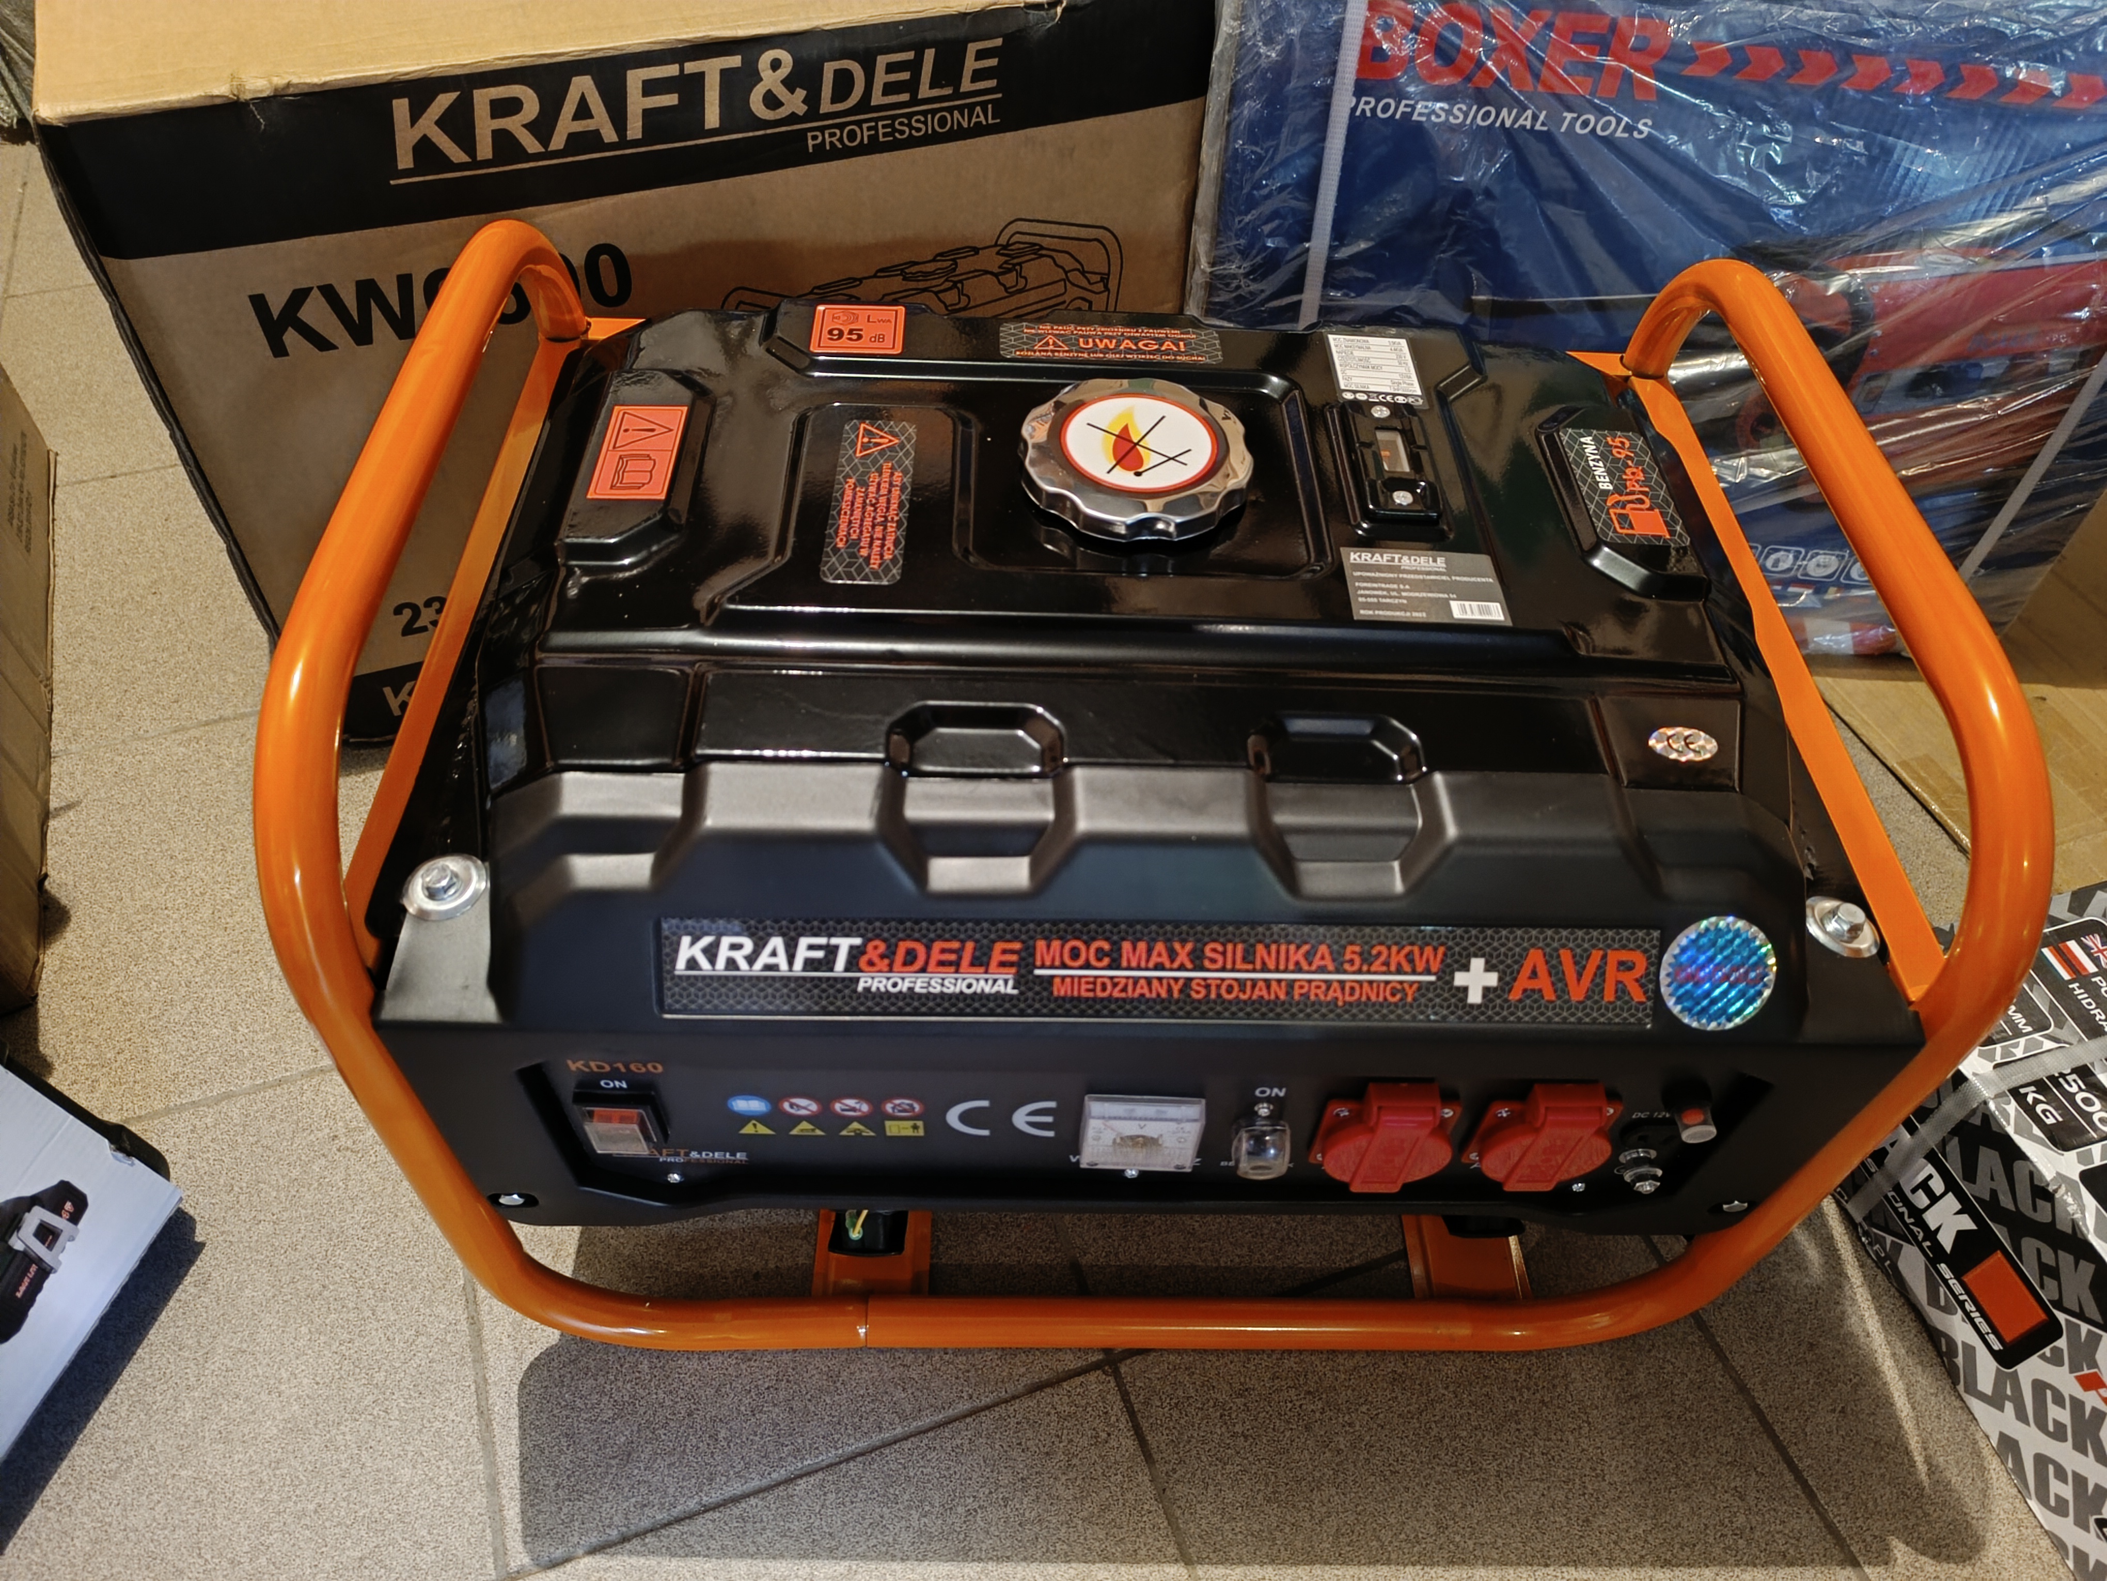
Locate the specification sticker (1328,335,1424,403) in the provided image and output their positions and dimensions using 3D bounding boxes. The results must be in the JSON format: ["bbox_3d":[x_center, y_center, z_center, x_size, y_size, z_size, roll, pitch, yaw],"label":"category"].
[{"bbox_3d":[0.147,-0.192,0.667,0.038,0.001,0.052,1,50,-3],"label":"specification sticker"}]

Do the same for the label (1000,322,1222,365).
[{"bbox_3d":[0.027,-0.204,0.669,0.101,0.001,0.027,1,50,-3],"label":"label"}]

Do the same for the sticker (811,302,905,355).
[{"bbox_3d":[-0.088,-0.210,0.665,0.040,0.001,0.039,1,50,-3],"label":"sticker"}]

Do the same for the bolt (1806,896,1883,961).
[{"bbox_3d":[0.285,0.046,0.523,0.026,0.011,0.026,1,50,-3],"label":"bolt"}]

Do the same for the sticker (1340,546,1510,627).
[{"bbox_3d":[0.146,-0.080,0.573,0.061,0.001,0.041,1,50,-3],"label":"sticker"}]

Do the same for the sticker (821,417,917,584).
[{"bbox_3d":[-0.073,-0.118,0.589,0.030,0.001,0.101,1,50,-3],"label":"sticker"}]

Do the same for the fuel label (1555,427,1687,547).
[{"bbox_3d":[0.241,-0.130,0.621,0.038,0.001,0.076,1,50,-3],"label":"fuel label"}]

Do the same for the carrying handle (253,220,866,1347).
[{"bbox_3d":[-0.175,-0.011,0.701,0.178,0.412,0.419,1,50,-3],"label":"carrying handle"}]

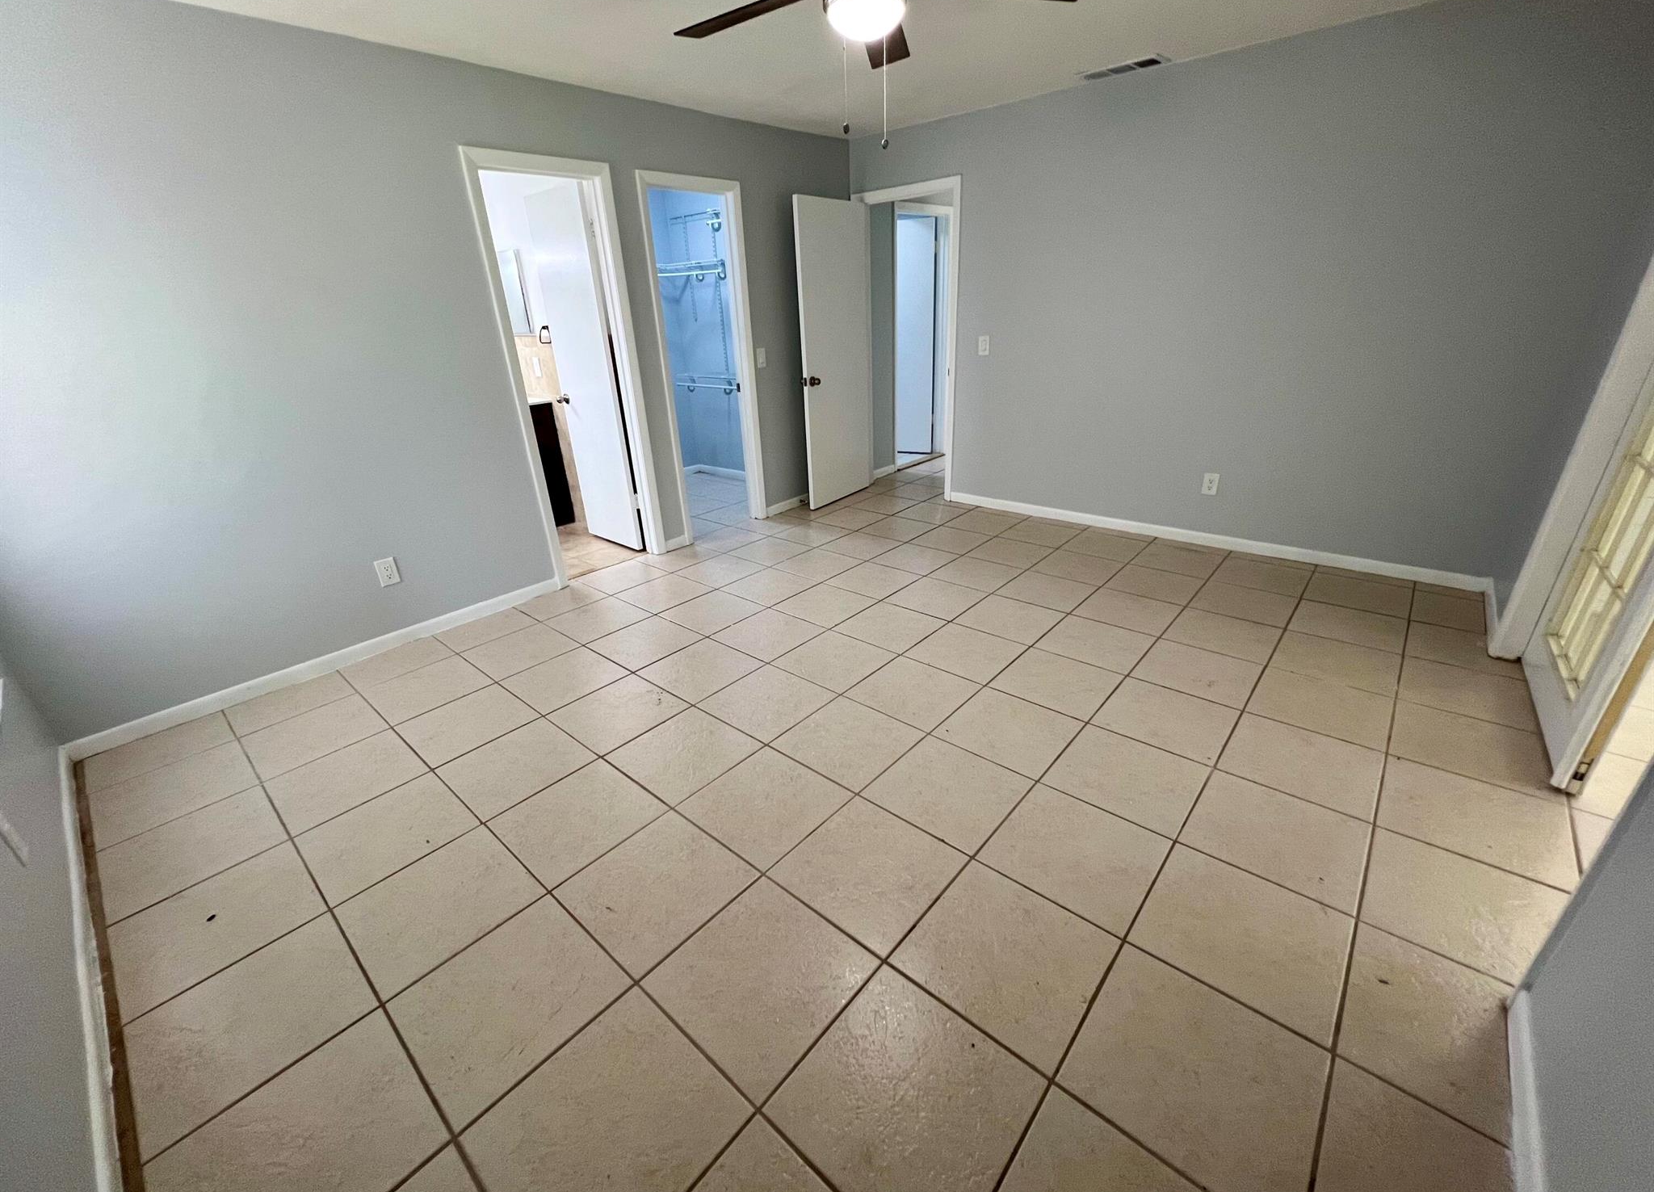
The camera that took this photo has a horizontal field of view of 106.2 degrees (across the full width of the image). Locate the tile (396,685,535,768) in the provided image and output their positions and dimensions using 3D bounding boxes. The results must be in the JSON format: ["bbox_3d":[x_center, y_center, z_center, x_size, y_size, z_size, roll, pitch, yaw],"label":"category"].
[{"bbox_3d":[-1.410,0.502,2.447,0.398,0.010,0.398,17,31,38],"label":"tile"}]

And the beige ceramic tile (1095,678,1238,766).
[{"bbox_3d":[1.247,0.448,2.284,0.400,0.010,0.400,17,31,38],"label":"beige ceramic tile"}]

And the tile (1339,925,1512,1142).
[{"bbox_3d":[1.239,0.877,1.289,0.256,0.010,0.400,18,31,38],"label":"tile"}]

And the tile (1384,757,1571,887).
[{"bbox_3d":[1.903,0.659,1.835,0.406,0.012,0.413,18,32,38],"label":"tile"}]

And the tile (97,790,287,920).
[{"bbox_3d":[-1.937,0.771,1.903,0.398,0.010,0.398,17,31,38],"label":"tile"}]

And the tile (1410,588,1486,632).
[{"bbox_3d":[2.835,0.075,2.839,0.237,0.010,0.400,17,31,38],"label":"tile"}]

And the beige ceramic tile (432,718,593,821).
[{"bbox_3d":[-1.067,0.584,2.142,0.393,0.010,0.393,17,31,38],"label":"beige ceramic tile"}]

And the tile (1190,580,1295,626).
[{"bbox_3d":[2.104,0.038,3.132,0.400,0.010,0.400,17,31,38],"label":"tile"}]

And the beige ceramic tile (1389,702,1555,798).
[{"bbox_3d":[2.190,0.521,2.111,0.408,0.012,0.415,18,32,38],"label":"beige ceramic tile"}]

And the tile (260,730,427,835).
[{"bbox_3d":[-1.703,0.648,2.213,0.415,0.012,0.403,17,31,37],"label":"tile"}]

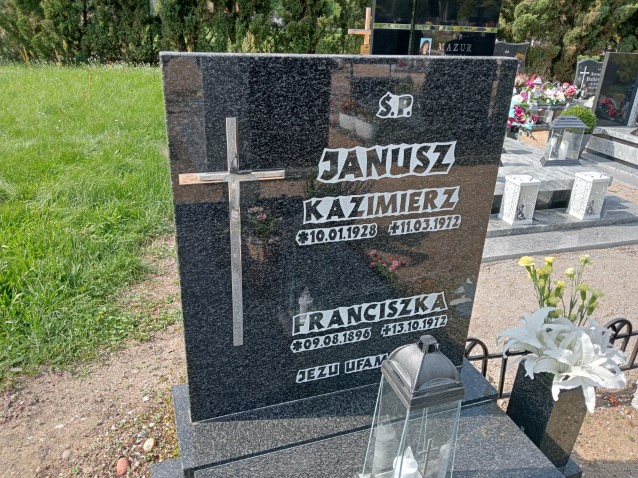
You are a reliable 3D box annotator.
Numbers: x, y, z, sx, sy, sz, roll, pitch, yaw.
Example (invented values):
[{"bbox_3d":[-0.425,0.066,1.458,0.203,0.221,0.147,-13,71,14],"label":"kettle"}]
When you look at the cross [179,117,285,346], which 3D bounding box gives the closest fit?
[{"bbox_3d":[-0.165,0.010,1.040,0.203,0.498,0.013,-6,24,-17],"label":"cross"}]

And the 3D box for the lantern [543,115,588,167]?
[{"bbox_3d":[1.696,-0.688,3.587,0.262,0.340,0.170,2,23,0],"label":"lantern"}]

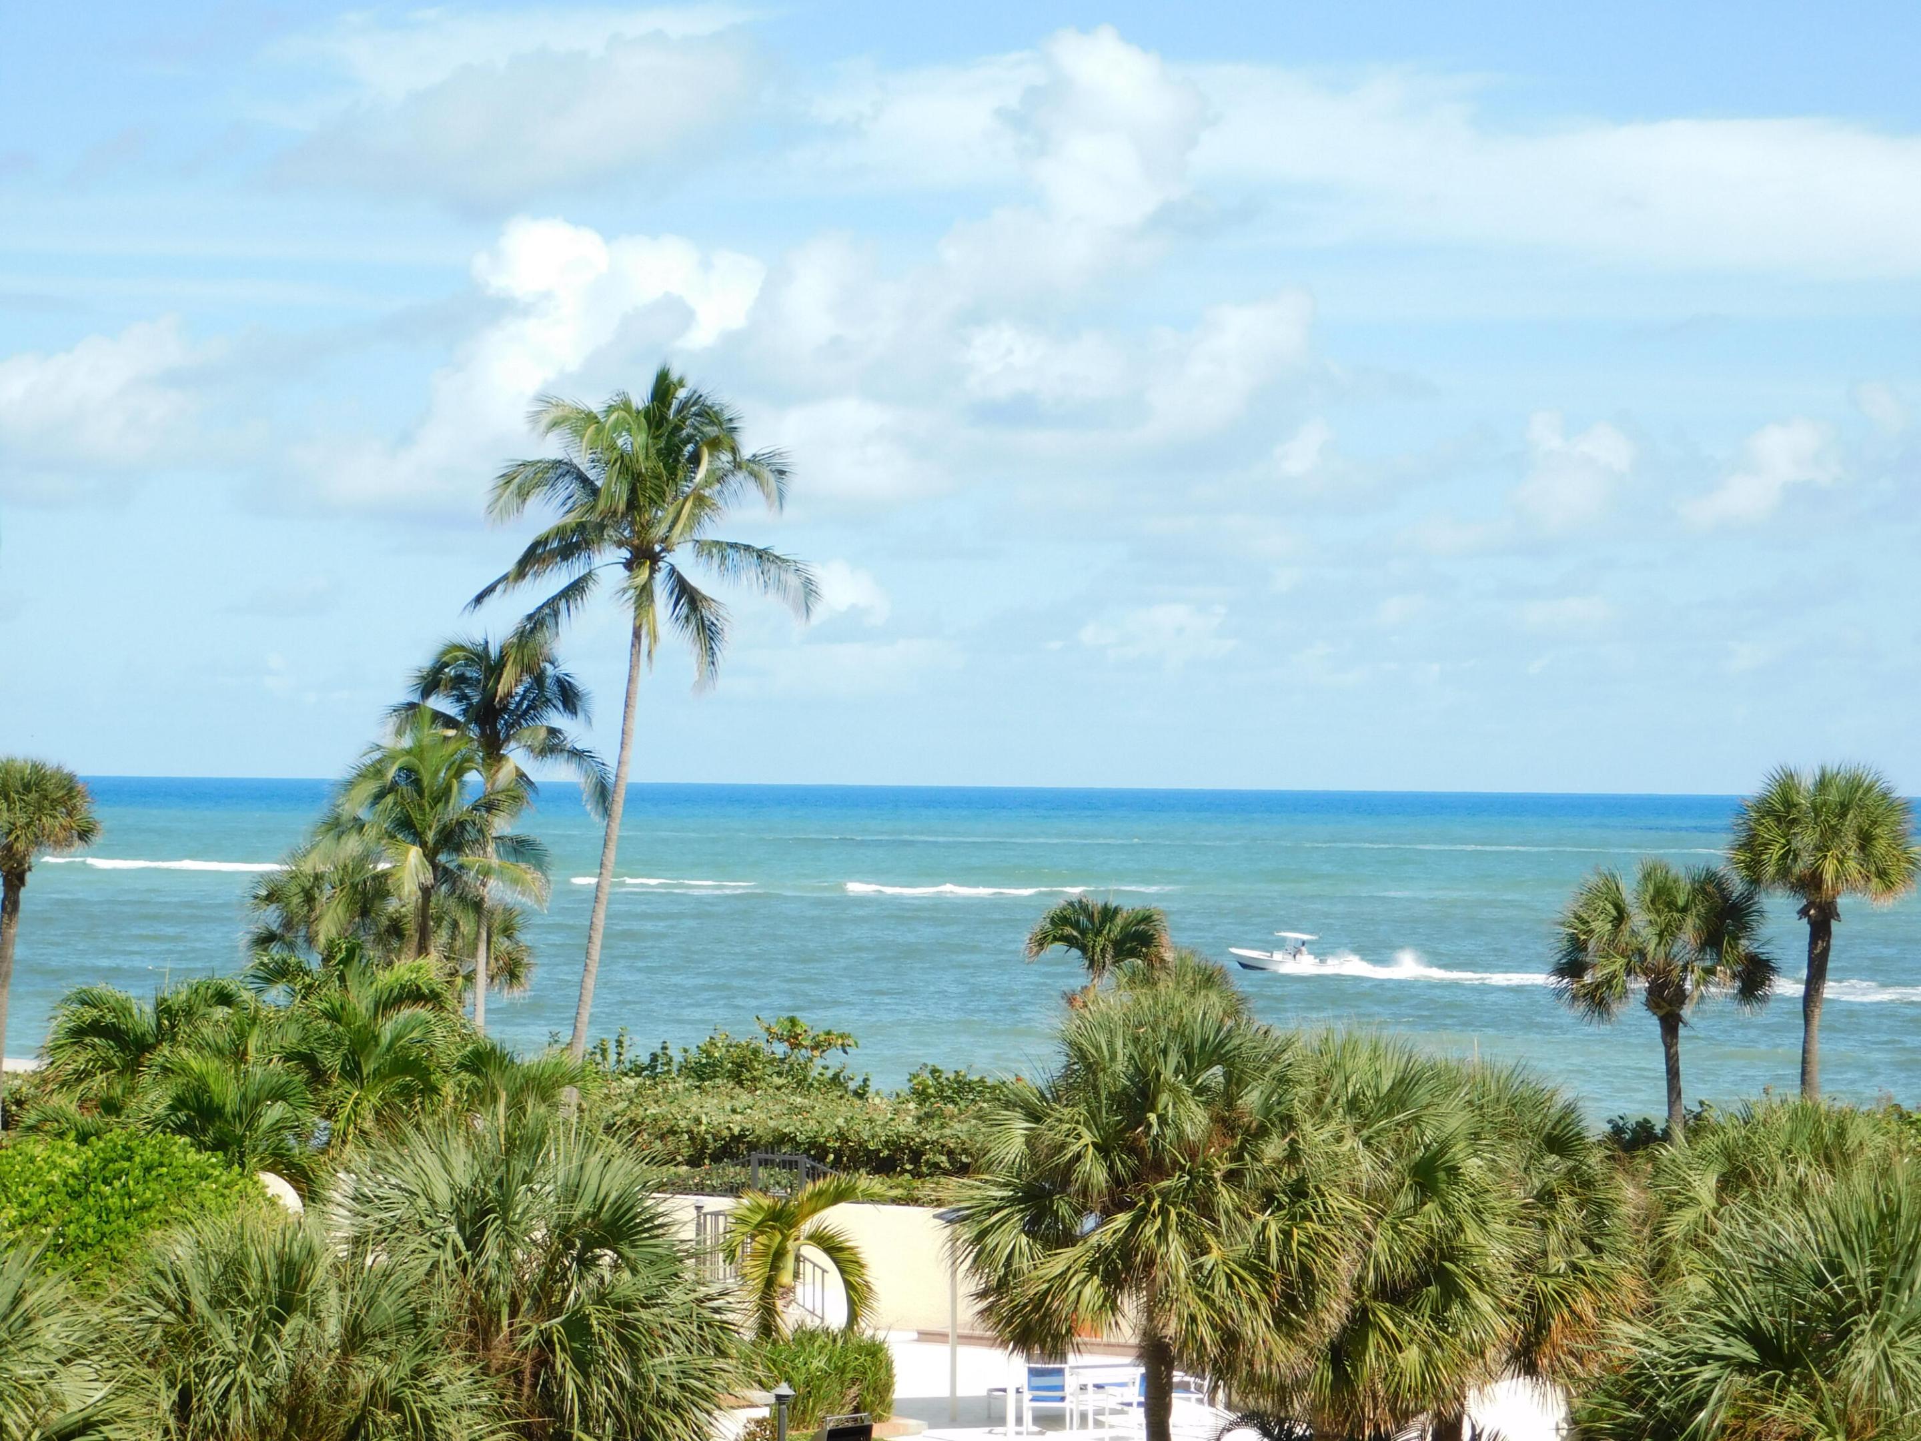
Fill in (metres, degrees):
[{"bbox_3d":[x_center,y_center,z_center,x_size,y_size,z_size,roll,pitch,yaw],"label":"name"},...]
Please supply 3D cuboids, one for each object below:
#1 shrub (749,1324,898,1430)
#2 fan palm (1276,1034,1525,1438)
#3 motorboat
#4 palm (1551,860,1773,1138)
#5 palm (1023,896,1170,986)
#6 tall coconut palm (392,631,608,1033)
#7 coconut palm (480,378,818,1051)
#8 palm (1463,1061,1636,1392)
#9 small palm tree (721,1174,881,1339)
[{"bbox_3d":[-1.863,8.794,67.492,1.970,1.400,1.700,1,-1,0],"label":"shrub"},{"bbox_3d":[5.153,6.385,59.970,3.150,5.300,3.100,1,-1,0],"label":"fan palm"},{"bbox_3d":[19.171,14.004,305.000,6.600,2.600,2.400,5,2,30],"label":"motorboat"},{"bbox_3d":[12.074,4.916,86.971,3.800,5.050,3.700,1,-1,0],"label":"palm"},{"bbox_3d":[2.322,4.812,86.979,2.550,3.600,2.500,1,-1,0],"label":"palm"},{"bbox_3d":[-9.551,2.810,103.947,4.450,9.300,4.400,1,-1,0],"label":"tall coconut palm"},{"bbox_3d":[-5.809,0.265,91.924,6.200,13.300,6.000,1,-1,0],"label":"coconut palm"},{"bbox_3d":[7.156,6.609,62.973,2.600,4.700,2.600,1,-1,0],"label":"palm"},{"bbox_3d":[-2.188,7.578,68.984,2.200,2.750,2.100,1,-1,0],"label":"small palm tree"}]

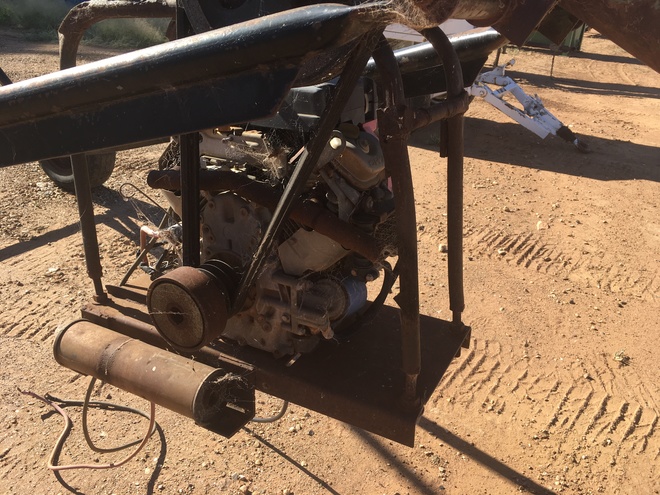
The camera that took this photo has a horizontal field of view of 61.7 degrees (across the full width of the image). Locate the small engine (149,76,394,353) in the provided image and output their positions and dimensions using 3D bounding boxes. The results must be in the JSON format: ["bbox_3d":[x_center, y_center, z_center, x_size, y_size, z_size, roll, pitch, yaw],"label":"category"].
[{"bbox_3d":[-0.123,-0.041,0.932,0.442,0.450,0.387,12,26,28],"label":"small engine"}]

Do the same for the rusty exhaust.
[{"bbox_3d":[-0.346,0.234,1.045,0.414,0.097,0.097,12,26,28],"label":"rusty exhaust"}]

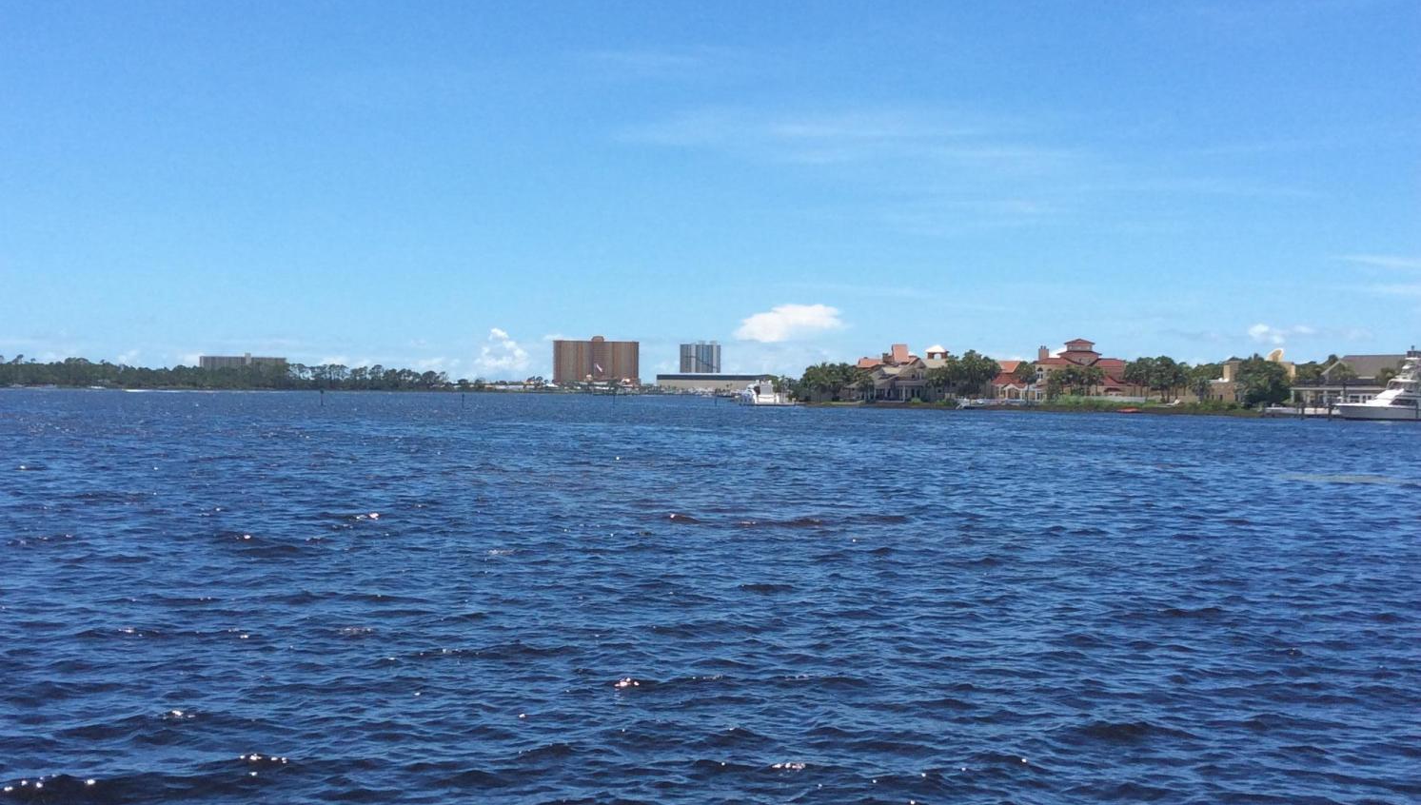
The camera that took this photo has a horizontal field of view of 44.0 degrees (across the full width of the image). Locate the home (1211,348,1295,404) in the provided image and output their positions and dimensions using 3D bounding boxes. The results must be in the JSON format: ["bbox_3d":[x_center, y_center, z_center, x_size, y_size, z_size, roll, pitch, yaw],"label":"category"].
[{"bbox_3d":[84.950,-4.070,275.000,12.200,8.900,11.500,1,0,26],"label":"home"}]

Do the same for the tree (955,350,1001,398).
[{"bbox_3d":[47.990,-5.200,315.000,8.200,8.500,7.800,1,0,9],"label":"tree"}]

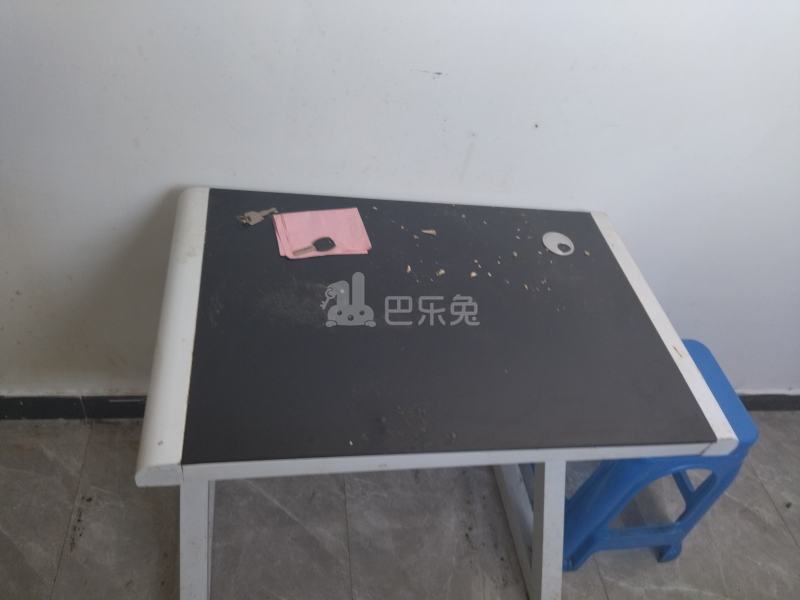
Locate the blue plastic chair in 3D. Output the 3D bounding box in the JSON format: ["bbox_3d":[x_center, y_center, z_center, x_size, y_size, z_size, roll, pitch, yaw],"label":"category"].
[{"bbox_3d":[0.546,0.351,1.488,0.380,0.465,0.380,2,47,-13],"label":"blue plastic chair"}]

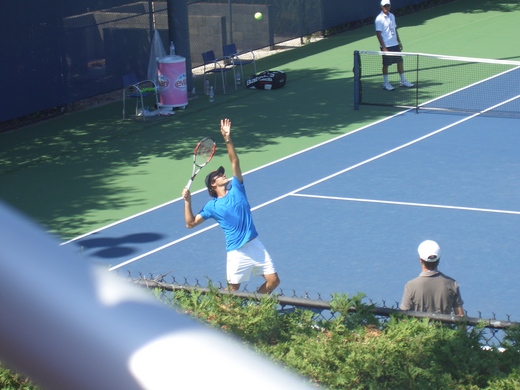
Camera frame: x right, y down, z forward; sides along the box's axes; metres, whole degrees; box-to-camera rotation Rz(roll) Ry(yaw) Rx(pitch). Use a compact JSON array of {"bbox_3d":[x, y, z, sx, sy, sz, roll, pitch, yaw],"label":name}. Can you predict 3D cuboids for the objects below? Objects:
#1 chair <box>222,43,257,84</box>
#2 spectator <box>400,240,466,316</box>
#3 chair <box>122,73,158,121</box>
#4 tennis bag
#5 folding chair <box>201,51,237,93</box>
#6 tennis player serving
[{"bbox_3d":[-0.388,-2.624,35.328,0.510,0.790,0.510,8,17,40],"label":"chair"},{"bbox_3d":[1.544,1.260,15.654,0.560,1.780,0.330,-5,13,-9],"label":"spectator"},{"bbox_3d":[-2.178,-1.802,32.120,0.510,0.790,0.510,5,15,31],"label":"chair"},{"bbox_3d":[0.110,-2.287,34.825,0.760,0.310,0.360,7,16,38],"label":"tennis bag"},{"bbox_3d":[-0.800,-2.436,34.596,0.510,0.790,0.510,5,15,31],"label":"folding chair"},{"bbox_3d":[-0.300,0.277,19.197,0.750,2.300,0.800,7,16,38],"label":"tennis player serving"}]

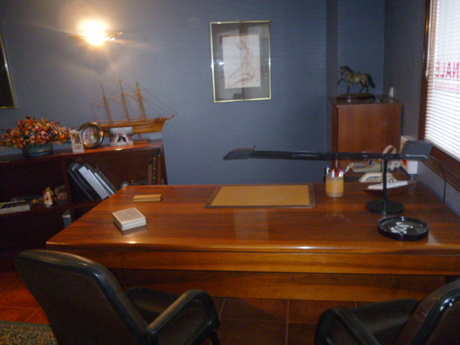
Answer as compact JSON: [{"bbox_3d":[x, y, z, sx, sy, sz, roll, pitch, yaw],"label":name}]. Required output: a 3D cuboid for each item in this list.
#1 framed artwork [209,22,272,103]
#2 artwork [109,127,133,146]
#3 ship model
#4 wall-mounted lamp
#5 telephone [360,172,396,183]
[{"bbox_3d":[0.118,-1.045,3.516,0.578,0.722,0.030,-7,14,-14],"label":"framed artwork"},{"bbox_3d":[-0.934,-0.310,3.200,0.191,0.160,0.025,-6,2,-8],"label":"artwork"},{"bbox_3d":[-0.817,-0.543,3.236,0.712,0.546,0.130,-7,14,-15],"label":"ship model"},{"bbox_3d":[-1.102,-1.140,3.073,0.411,0.170,0.200,-7,14,-14],"label":"wall-mounted lamp"},{"bbox_3d":[0.930,0.018,2.393,0.225,0.065,0.170,-1,14,10],"label":"telephone"}]

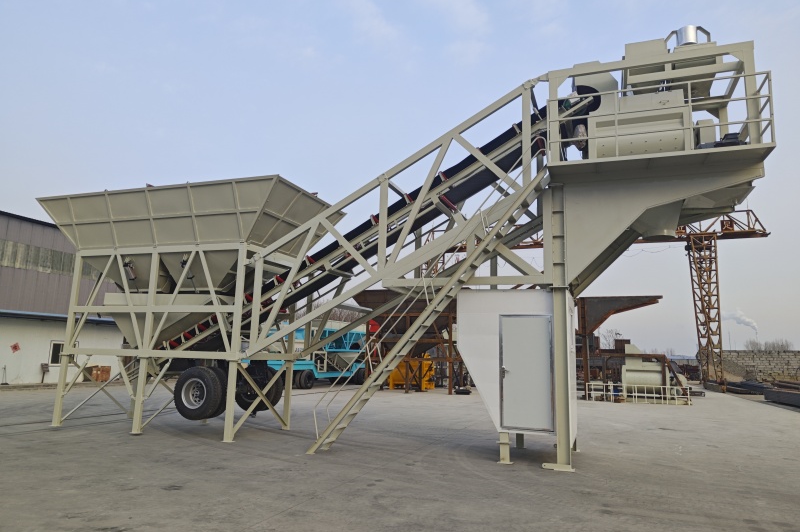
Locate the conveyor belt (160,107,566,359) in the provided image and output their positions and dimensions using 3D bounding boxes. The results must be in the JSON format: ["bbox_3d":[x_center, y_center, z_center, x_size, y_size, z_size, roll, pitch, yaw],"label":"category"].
[{"bbox_3d":[-0.889,-0.283,11.660,9.988,0.526,1.114,-32,-18,12],"label":"conveyor belt"}]

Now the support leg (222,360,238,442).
[{"bbox_3d":[-3.301,2.630,10.821,0.192,1.530,0.192,-2,-10,20],"label":"support leg"}]

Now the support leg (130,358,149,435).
[{"bbox_3d":[-5.415,2.703,11.572,0.192,1.533,0.192,-2,-10,20],"label":"support leg"}]

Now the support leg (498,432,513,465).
[{"bbox_3d":[1.740,3.014,9.193,0.213,0.475,0.213,-2,-10,20],"label":"support leg"}]

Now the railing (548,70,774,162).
[{"bbox_3d":[4.060,-2.236,8.914,3.200,1.124,0.607,-2,-10,20],"label":"railing"}]

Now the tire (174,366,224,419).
[{"bbox_3d":[-4.021,2.559,11.079,1.033,1.033,0.284,-2,-10,20],"label":"tire"}]

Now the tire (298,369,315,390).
[{"bbox_3d":[-4.965,6.034,29.550,0.284,1.033,1.033,-3,-11,26],"label":"tire"}]

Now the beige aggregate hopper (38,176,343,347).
[{"bbox_3d":[-4.913,0.230,13.009,6.379,3.351,3.088,-2,-10,20],"label":"beige aggregate hopper"}]

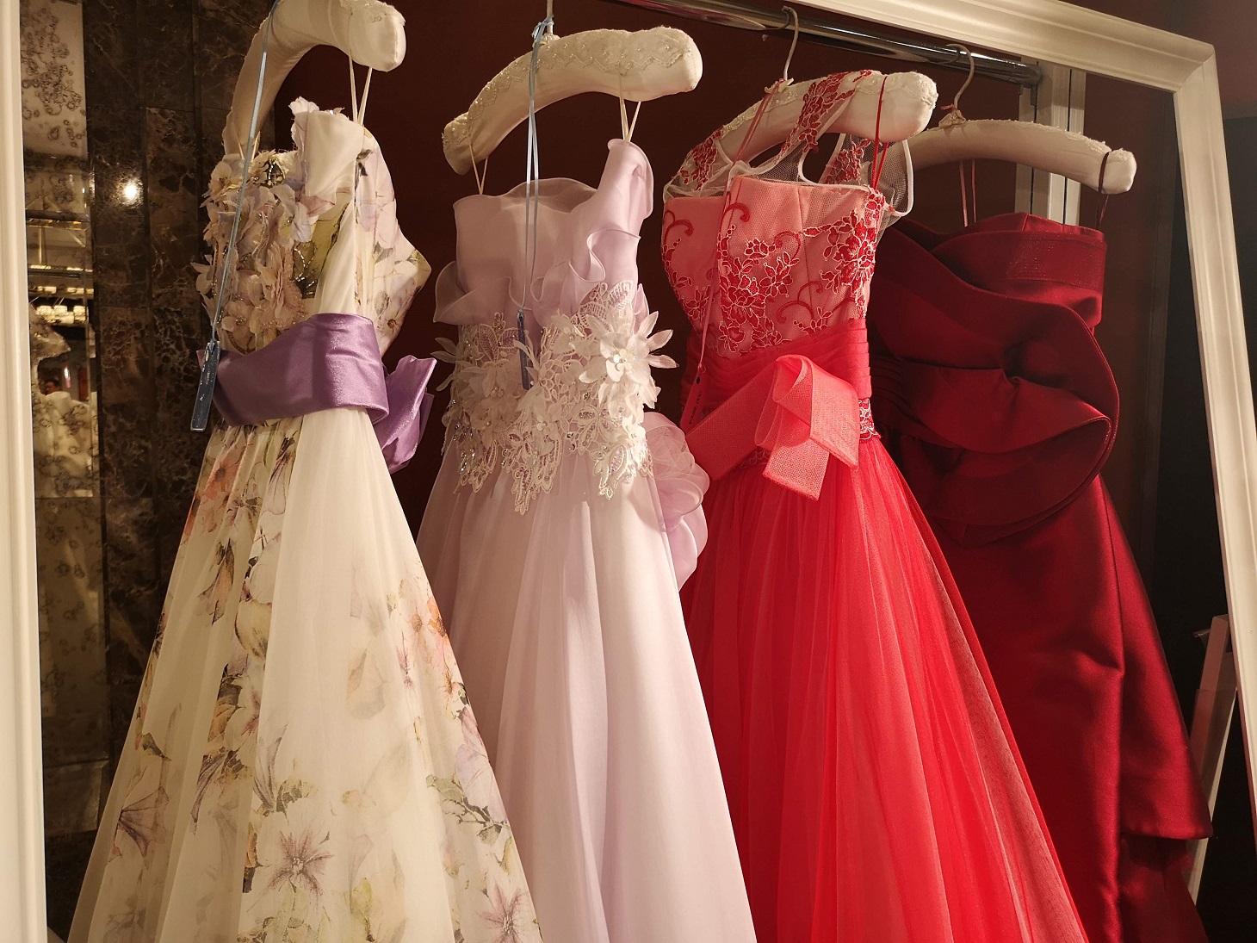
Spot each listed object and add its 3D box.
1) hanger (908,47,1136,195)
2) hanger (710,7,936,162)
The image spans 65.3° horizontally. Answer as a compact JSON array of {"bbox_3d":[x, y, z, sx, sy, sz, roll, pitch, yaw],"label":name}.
[{"bbox_3d":[0.382,-0.393,1.113,0.062,0.171,0.400,-3,11,-36],"label":"hanger"},{"bbox_3d":[0.162,-0.392,1.010,0.062,0.165,0.400,-2,6,-27],"label":"hanger"}]

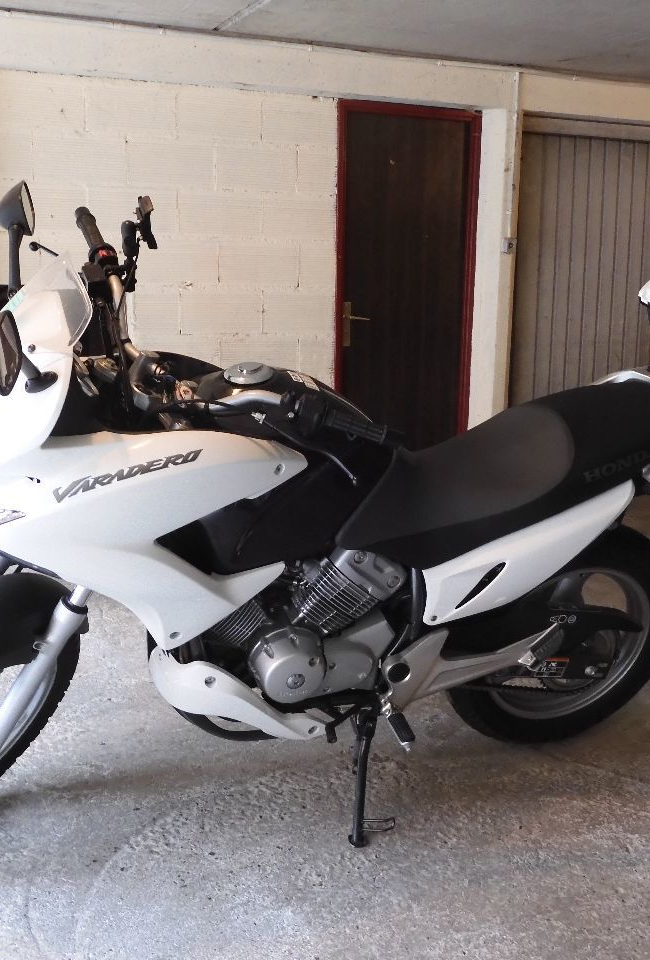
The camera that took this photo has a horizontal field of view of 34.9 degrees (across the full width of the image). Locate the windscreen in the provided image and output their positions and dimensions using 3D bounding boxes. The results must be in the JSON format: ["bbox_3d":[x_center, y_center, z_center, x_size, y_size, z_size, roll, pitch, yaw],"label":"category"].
[{"bbox_3d":[-0.491,-0.297,1.753,0.160,0.155,0.300,-3,29,-21],"label":"windscreen"}]

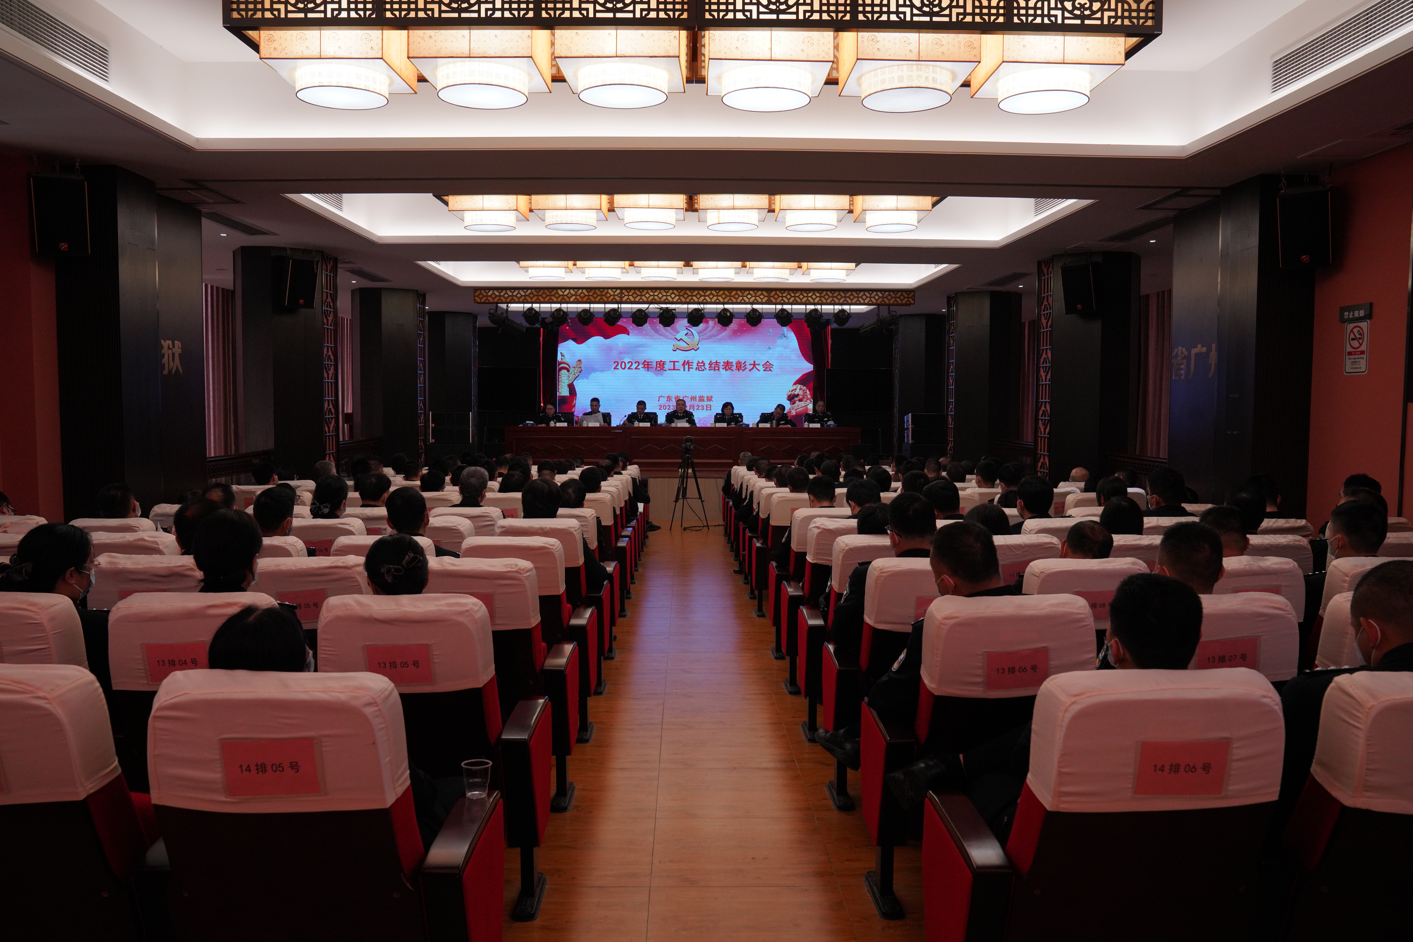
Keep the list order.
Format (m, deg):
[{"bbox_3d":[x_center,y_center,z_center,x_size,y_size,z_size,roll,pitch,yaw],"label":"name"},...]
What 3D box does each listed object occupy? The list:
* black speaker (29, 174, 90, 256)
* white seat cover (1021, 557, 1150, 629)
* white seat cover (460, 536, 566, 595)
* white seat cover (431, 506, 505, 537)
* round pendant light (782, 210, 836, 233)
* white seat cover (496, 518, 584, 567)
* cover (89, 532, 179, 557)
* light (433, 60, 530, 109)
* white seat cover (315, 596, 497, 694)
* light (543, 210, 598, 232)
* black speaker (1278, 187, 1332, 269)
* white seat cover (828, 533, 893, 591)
[{"bbox_3d":[-4.654,-1.838,7.353,0.360,0.550,0.360,-2,16,-25],"label":"black speaker"},{"bbox_3d":[1.398,0.457,3.789,0.465,0.260,0.150,0,12,-1],"label":"white seat cover"},{"bbox_3d":[-0.856,0.420,4.534,0.440,0.240,0.155,0,12,2],"label":"white seat cover"},{"bbox_3d":[-1.496,0.361,6.381,0.465,0.260,0.150,0,12,-1],"label":"white seat cover"},{"bbox_3d":[1.068,-2.527,10.356,0.523,0.127,0.523,0,4,-1],"label":"round pendant light"},{"bbox_3d":[-0.877,0.379,5.412,0.440,0.240,0.155,0,12,2],"label":"white seat cover"},{"bbox_3d":[-2.649,0.425,4.644,0.441,0.255,0.150,0,14,-1],"label":"cover"},{"bbox_3d":[-1.267,-2.190,5.786,0.515,0.135,0.515,0,4,-1],"label":"light"},{"bbox_3d":[-0.808,0.465,2.775,0.440,0.240,0.155,0,12,2],"label":"white seat cover"},{"bbox_3d":[-1.362,-2.517,10.296,0.523,0.127,0.523,0,4,-1],"label":"light"},{"bbox_3d":[4.421,-1.794,7.533,0.360,0.550,0.360,3,17,33],"label":"black speaker"},{"bbox_3d":[0.813,0.428,4.654,0.465,0.260,0.150,0,12,-1],"label":"white seat cover"}]

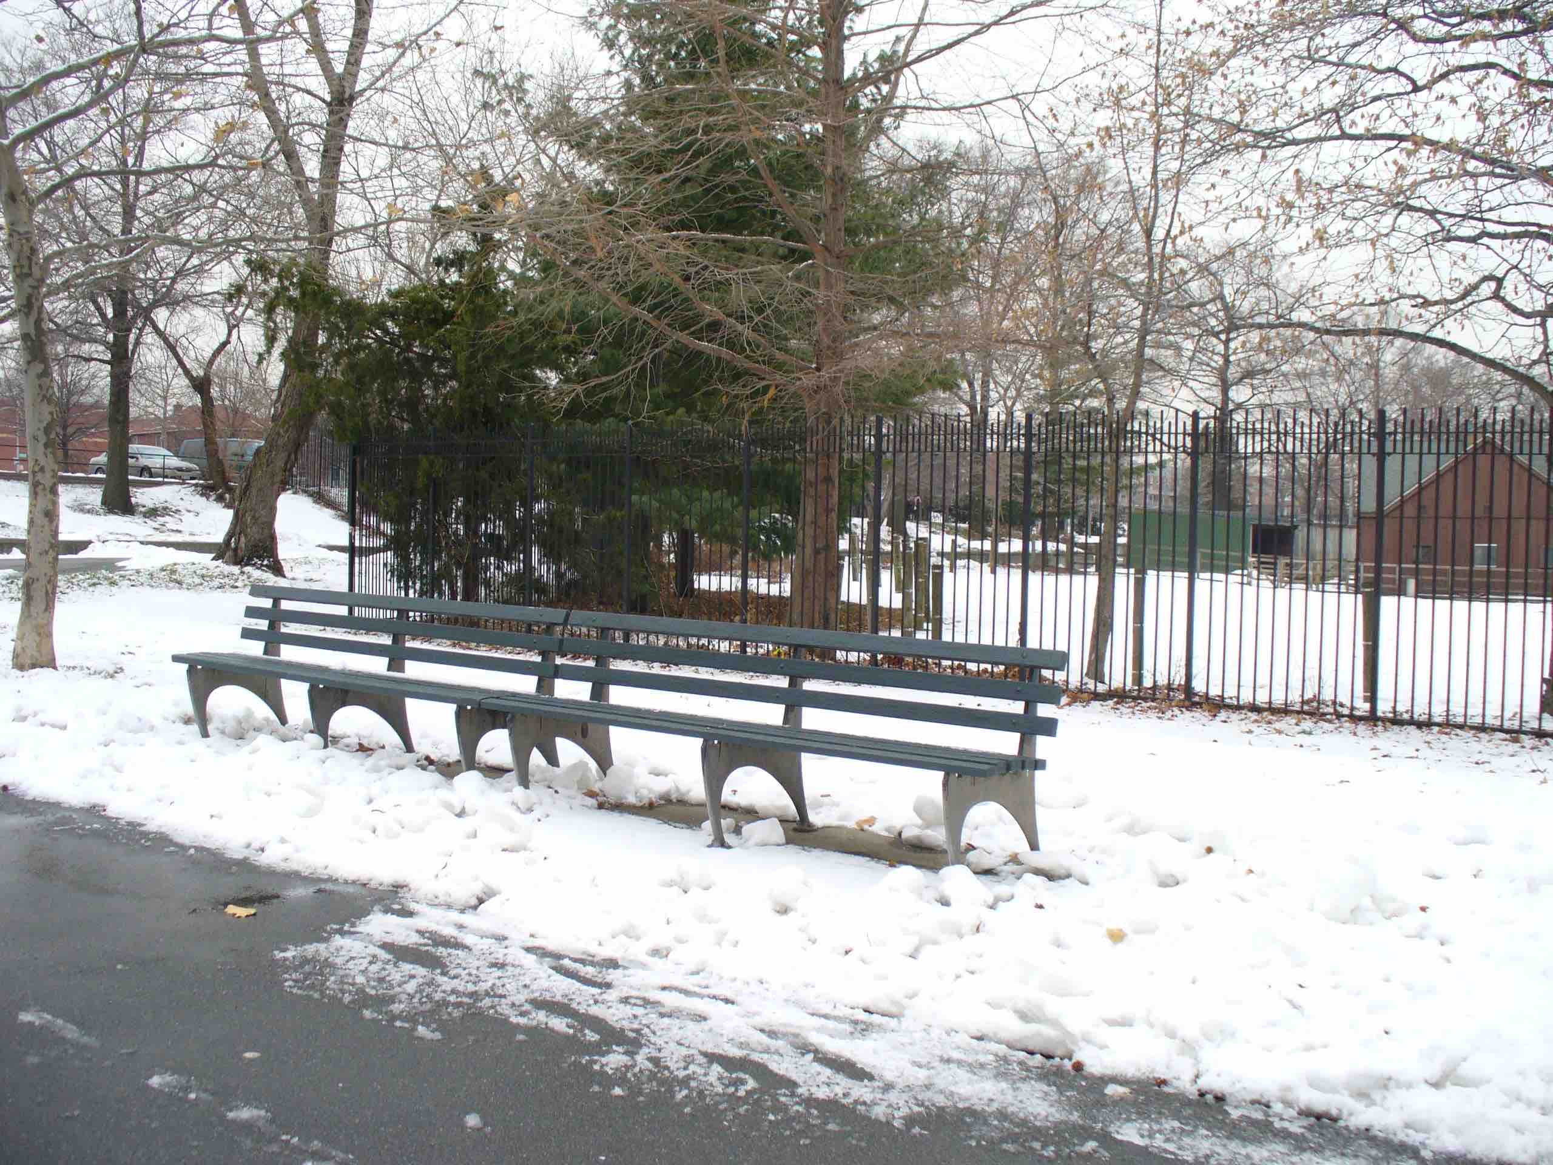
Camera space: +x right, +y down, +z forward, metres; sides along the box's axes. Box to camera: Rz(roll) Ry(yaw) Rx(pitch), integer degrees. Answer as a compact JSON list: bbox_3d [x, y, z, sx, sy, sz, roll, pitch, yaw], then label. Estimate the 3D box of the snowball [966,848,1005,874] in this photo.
[{"bbox_3d":[0.790,1.051,6.268,0.151,0.099,0.132,1,2,0],"label":"snowball"}]

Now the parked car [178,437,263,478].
[{"bbox_3d":[-19.633,-4.367,60.891,4.950,1.760,1.920,2,3,35],"label":"parked car"}]

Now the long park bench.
[{"bbox_3d":[-1.189,0.570,7.913,5.627,0.854,0.578,3,3,41],"label":"long park bench"}]

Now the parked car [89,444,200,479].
[{"bbox_3d":[-22.592,-4.161,59.277,4.800,1.440,1.800,2,3,35],"label":"parked car"}]

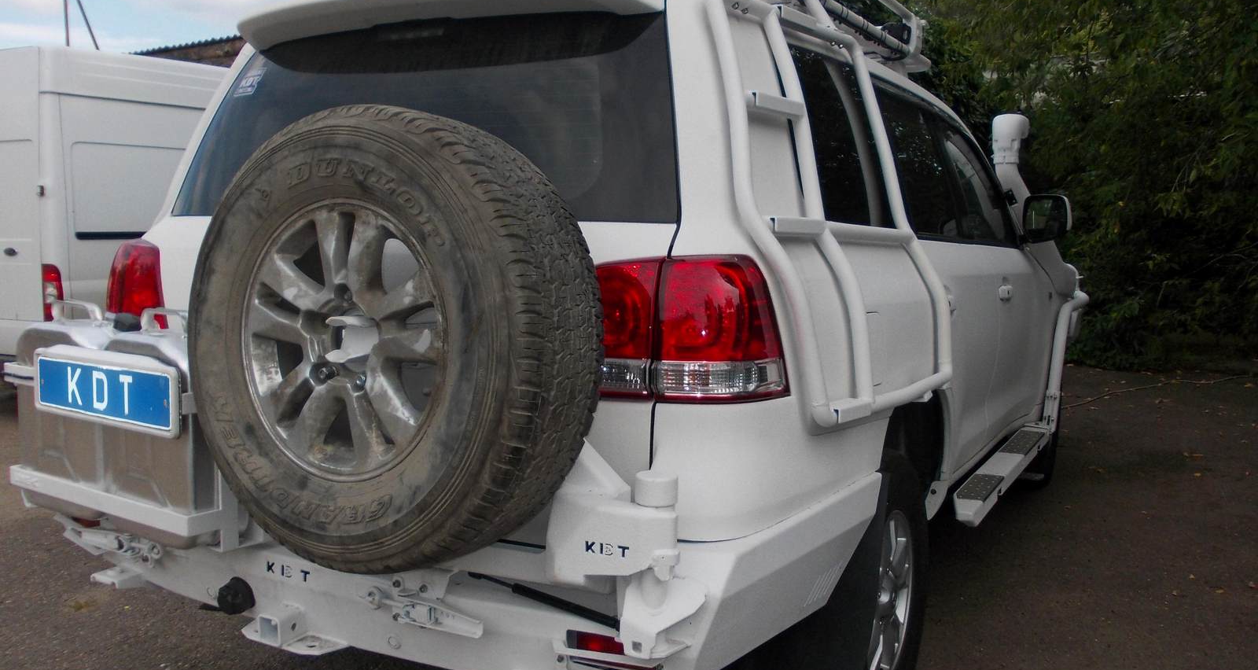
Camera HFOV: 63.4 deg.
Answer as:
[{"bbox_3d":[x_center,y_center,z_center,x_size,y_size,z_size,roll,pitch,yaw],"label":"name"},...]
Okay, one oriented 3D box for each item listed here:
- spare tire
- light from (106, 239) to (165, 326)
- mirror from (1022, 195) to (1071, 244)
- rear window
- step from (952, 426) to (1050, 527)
[{"bbox_3d":[-0.434,0.007,1.835,0.800,0.800,0.280,4,6,30],"label":"spare tire"},{"bbox_3d":[-1.272,-0.123,2.702,0.300,0.275,0.190,4,8,30],"label":"light"},{"bbox_3d":[1.796,-0.496,4.368,0.195,0.210,0.130,4,8,30],"label":"mirror"},{"bbox_3d":[-0.526,-0.504,2.368,1.500,0.490,0.100,4,-16,30],"label":"rear window"},{"bbox_3d":[1.480,0.546,4.068,0.118,0.068,1.560,4,8,30],"label":"step"}]

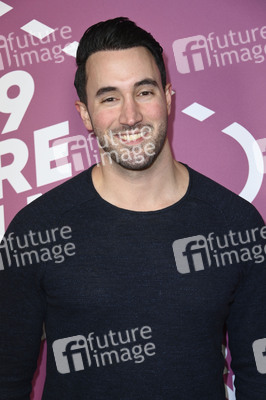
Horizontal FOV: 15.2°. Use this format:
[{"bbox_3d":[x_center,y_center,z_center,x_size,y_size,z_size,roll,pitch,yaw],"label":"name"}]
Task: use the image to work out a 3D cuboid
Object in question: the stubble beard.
[{"bbox_3d":[0.003,-0.090,1.720,0.130,0.085,0.095,-10,5,-4],"label":"stubble beard"}]

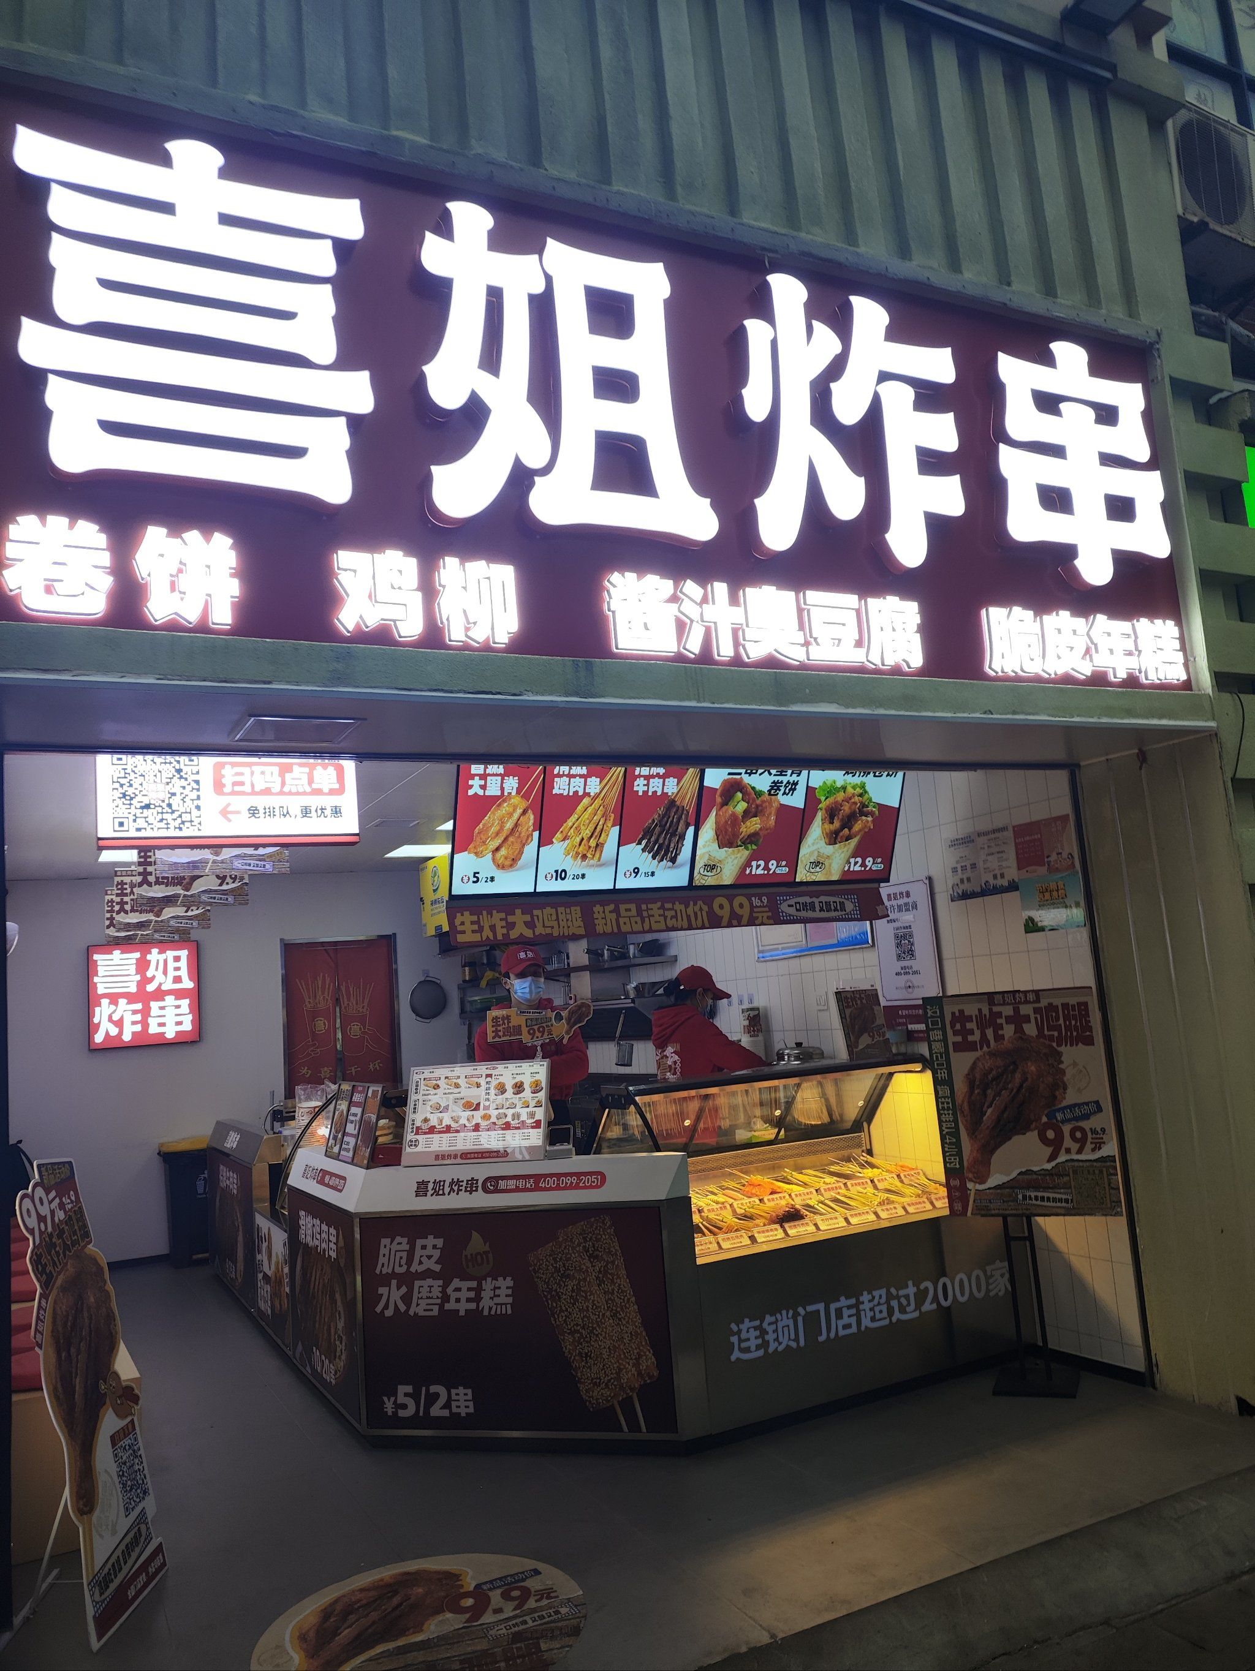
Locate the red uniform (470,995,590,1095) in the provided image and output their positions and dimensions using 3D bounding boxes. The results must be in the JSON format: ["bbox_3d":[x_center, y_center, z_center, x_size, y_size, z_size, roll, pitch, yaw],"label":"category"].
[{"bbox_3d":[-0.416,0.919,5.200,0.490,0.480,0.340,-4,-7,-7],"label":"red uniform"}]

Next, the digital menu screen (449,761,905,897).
[{"bbox_3d":[0.254,-0.080,4.659,1.919,0.560,0.070,-1,14,-26],"label":"digital menu screen"}]

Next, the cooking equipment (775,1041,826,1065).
[{"bbox_3d":[0.756,0.951,5.300,0.210,0.100,0.220,-4,-7,-1],"label":"cooking equipment"}]

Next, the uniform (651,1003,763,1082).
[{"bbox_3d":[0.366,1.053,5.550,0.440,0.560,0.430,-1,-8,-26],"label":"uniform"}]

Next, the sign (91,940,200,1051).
[{"bbox_3d":[-3.223,1.061,8.064,0.675,0.675,0.080,-1,-8,-26],"label":"sign"}]

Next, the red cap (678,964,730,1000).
[{"bbox_3d":[0.348,0.675,5.550,0.250,0.140,0.175,14,-15,-23],"label":"red cap"}]

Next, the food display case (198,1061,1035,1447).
[{"bbox_3d":[-0.456,1.758,5.984,2.550,1.147,4.170,-1,-8,-26],"label":"food display case"}]

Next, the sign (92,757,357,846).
[{"bbox_3d":[-1.342,-0.135,4.092,0.838,0.360,0.100,-1,-8,-26],"label":"sign"}]

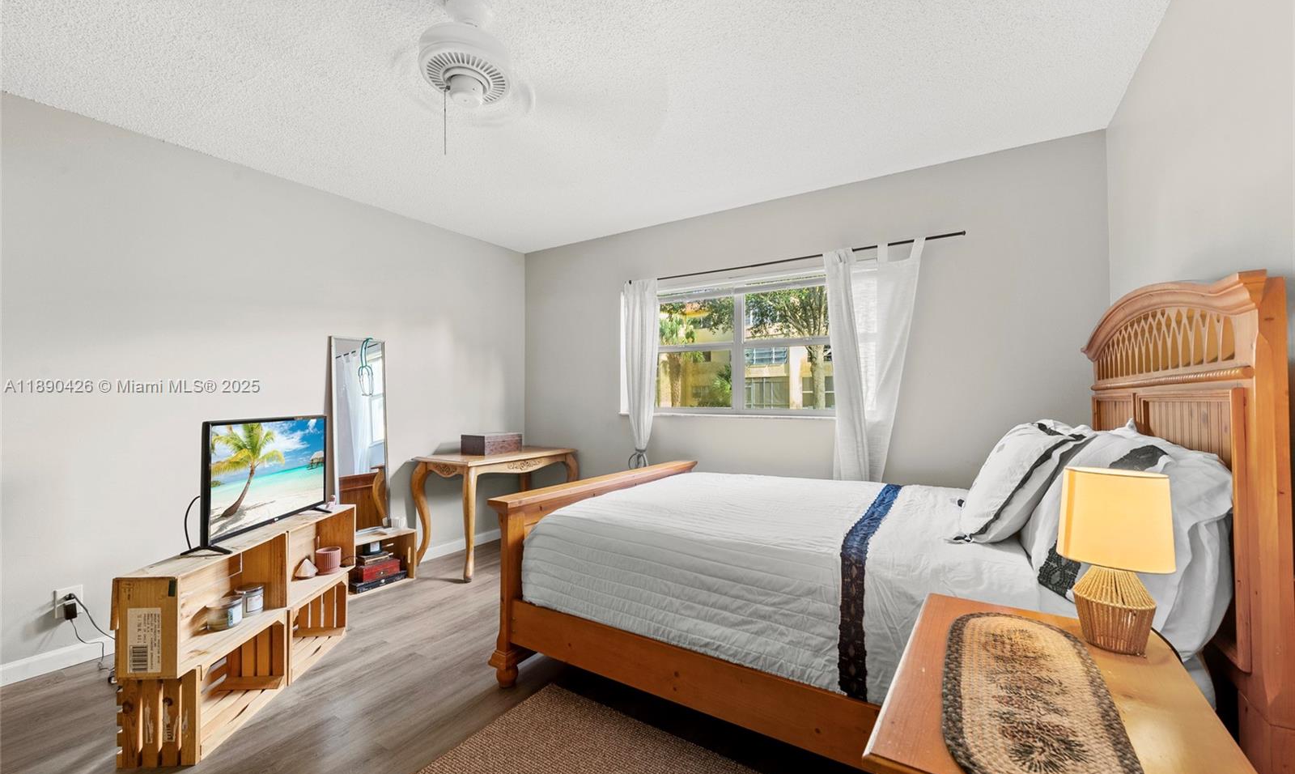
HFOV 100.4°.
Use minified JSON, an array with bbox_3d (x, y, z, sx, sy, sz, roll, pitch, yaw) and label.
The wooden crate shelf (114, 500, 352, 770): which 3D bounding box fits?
[{"bbox_3d":[-1.578,0.910,2.203,0.240,0.616,1.085,0,-1,-2],"label":"wooden crate shelf"}]

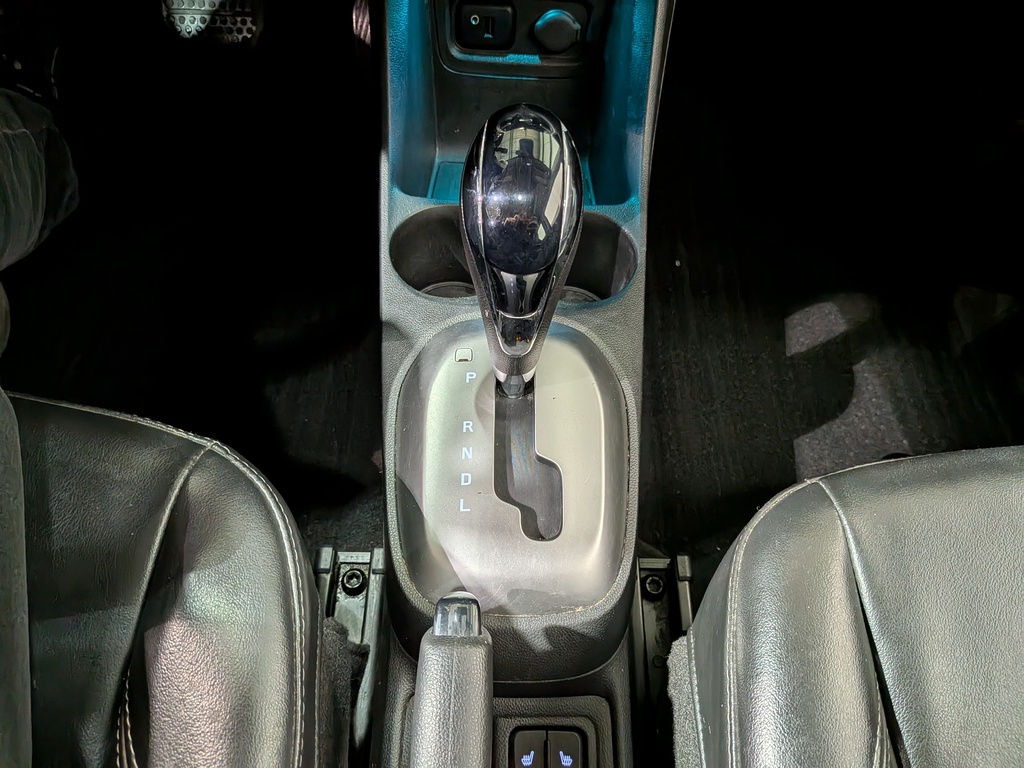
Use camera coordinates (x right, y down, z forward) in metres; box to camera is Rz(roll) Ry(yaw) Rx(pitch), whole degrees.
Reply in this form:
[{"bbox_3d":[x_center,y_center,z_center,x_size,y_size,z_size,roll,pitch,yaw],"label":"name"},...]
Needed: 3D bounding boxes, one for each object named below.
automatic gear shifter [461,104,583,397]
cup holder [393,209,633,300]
[{"bbox_3d":[0.005,-0.051,0.328,0.054,0.143,0.052,2,39,-2],"label":"automatic gear shifter"},{"bbox_3d":[0.000,-0.060,0.460,0.149,0.070,0.078,2,58,-2],"label":"cup holder"}]

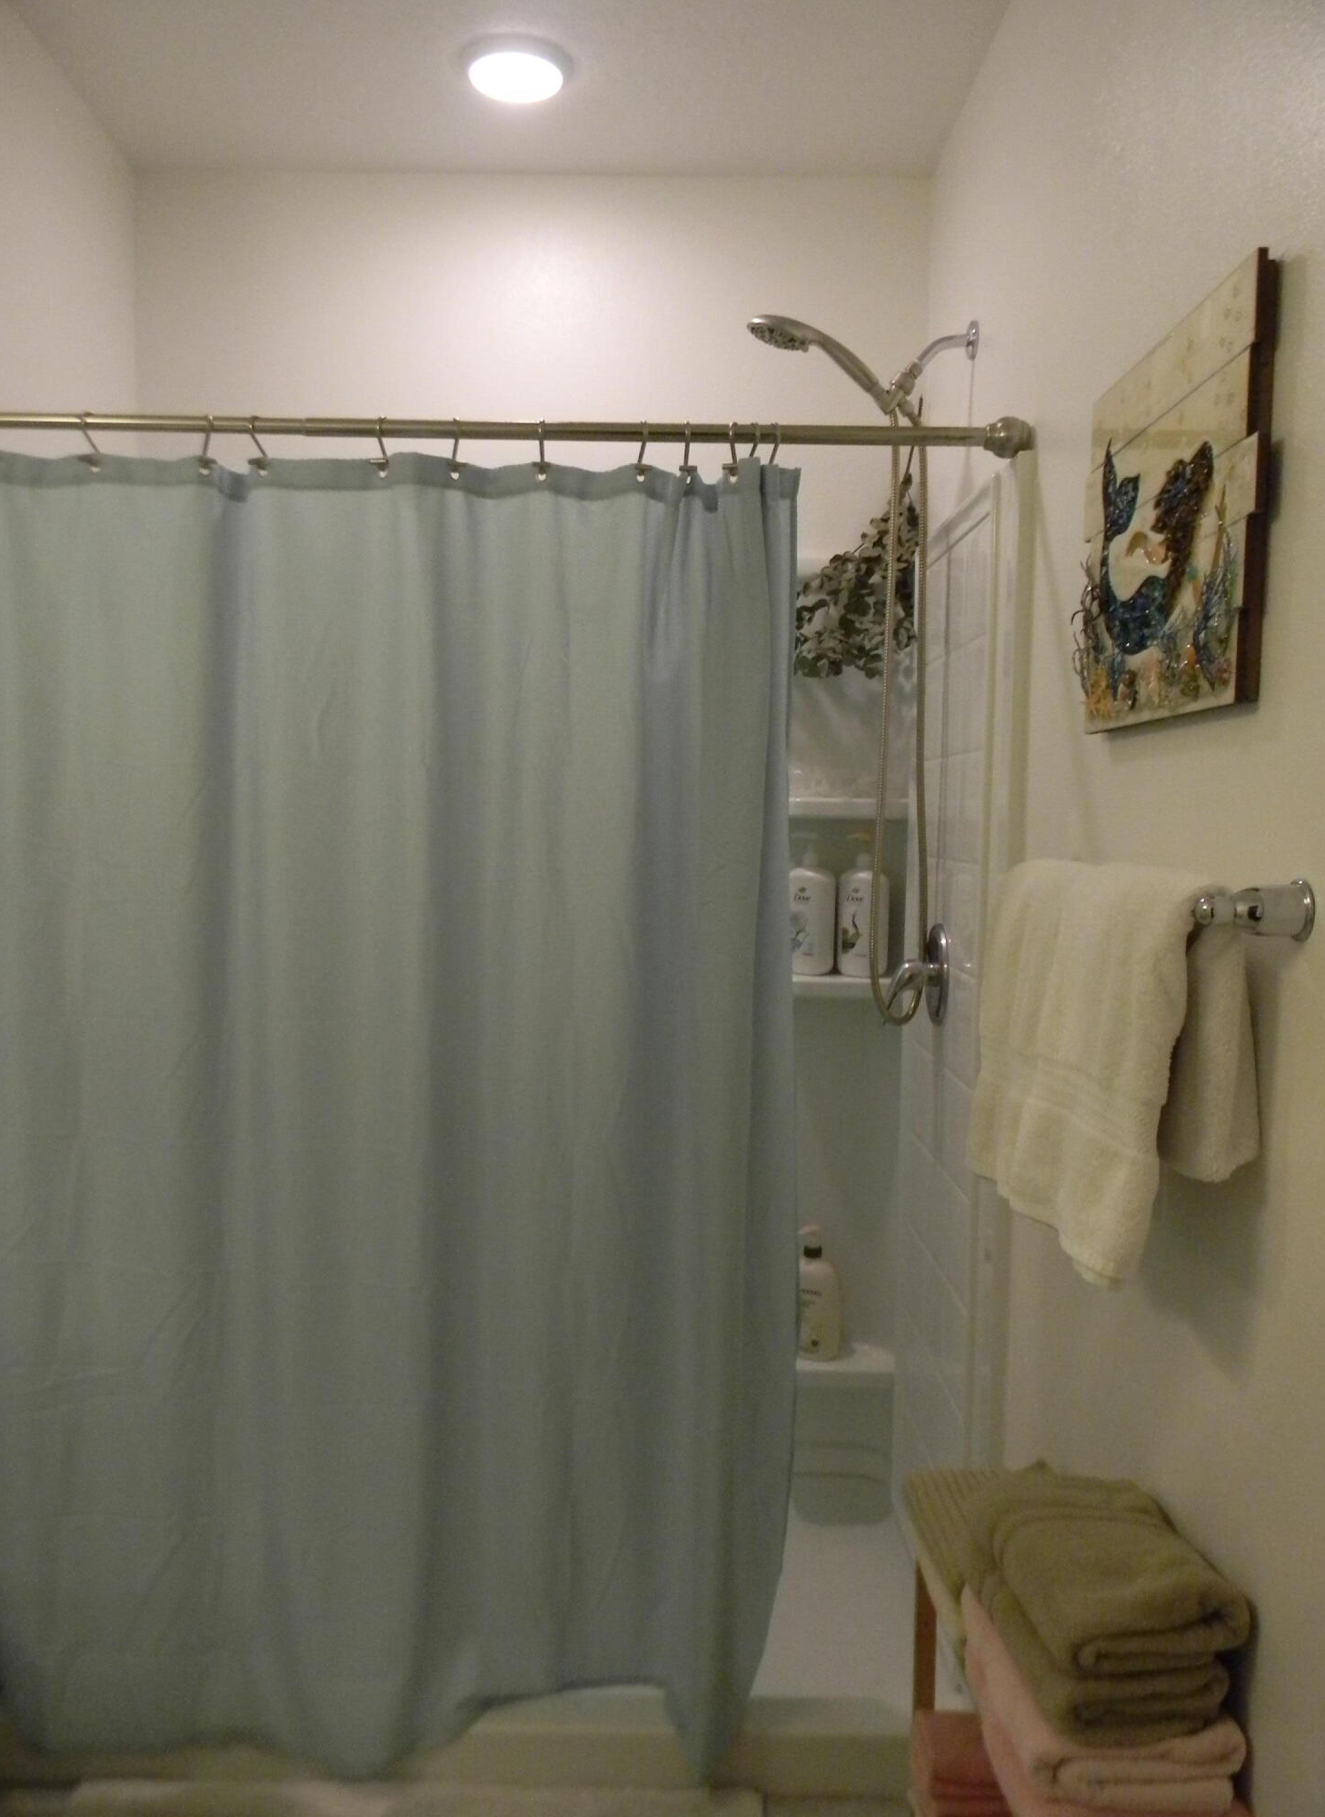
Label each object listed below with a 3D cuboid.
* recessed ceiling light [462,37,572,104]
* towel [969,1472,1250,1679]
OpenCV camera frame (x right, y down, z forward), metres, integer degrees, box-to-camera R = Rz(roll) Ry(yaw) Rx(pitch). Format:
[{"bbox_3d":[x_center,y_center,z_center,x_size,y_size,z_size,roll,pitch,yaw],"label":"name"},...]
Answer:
[{"bbox_3d":[-0.236,-1.350,2.374,0.178,0.032,0.178,1,4,-1],"label":"recessed ceiling light"},{"bbox_3d":[0.391,0.582,1.309,0.175,0.078,0.235,1,4,-1],"label":"towel"}]

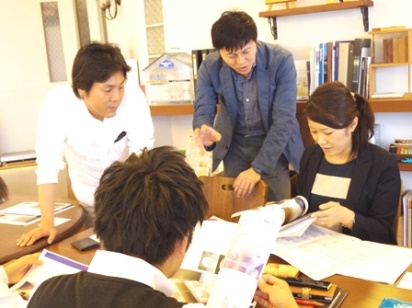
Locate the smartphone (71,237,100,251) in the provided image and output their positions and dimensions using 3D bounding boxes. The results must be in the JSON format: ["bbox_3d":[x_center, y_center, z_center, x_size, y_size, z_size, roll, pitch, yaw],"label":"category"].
[{"bbox_3d":[-0.436,0.332,1.849,0.072,0.012,0.086,-12,14,-36],"label":"smartphone"}]

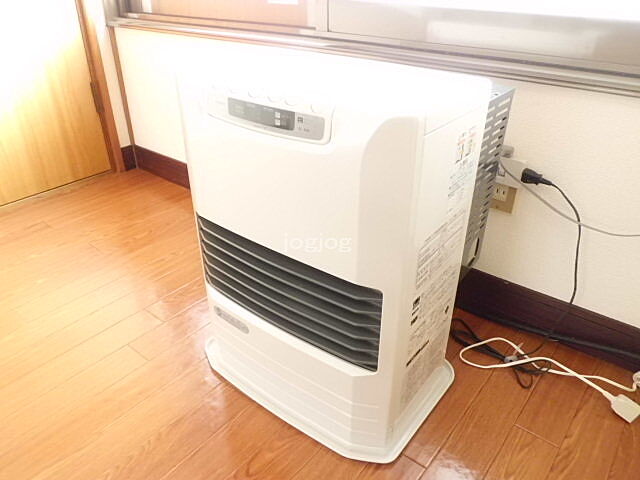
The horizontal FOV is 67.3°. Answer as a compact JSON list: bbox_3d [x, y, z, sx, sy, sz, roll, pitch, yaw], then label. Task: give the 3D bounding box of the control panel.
[{"bbox_3d":[-0.067,-0.166,0.625,0.218,0.047,0.022,21,22,32],"label":"control panel"}]

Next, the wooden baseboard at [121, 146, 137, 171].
[{"bbox_3d":[-0.751,-0.322,1.883,0.014,0.099,0.050,22,37,34],"label":"wooden baseboard"}]

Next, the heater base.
[{"bbox_3d":[0.012,0.245,0.977,0.448,0.026,0.312,21,36,32],"label":"heater base"}]

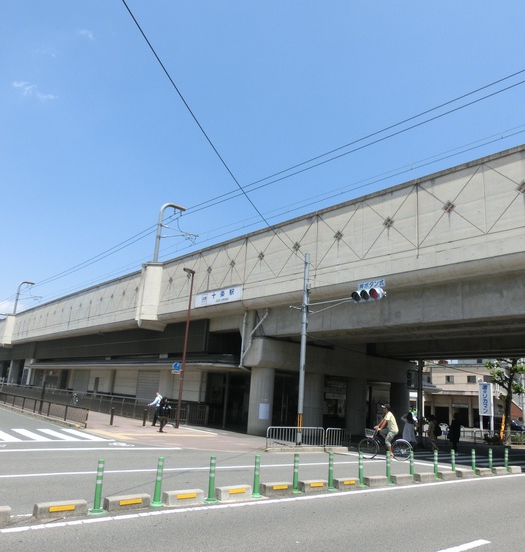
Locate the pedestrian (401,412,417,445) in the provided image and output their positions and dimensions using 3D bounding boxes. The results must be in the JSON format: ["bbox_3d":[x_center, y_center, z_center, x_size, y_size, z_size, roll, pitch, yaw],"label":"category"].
[{"bbox_3d":[6.354,6.757,21.047,0.550,1.600,0.500,-9,-20,40],"label":"pedestrian"}]

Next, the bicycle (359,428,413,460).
[{"bbox_3d":[4.074,5.515,16.006,1.800,1.030,0.560,4,-15,0],"label":"bicycle"}]

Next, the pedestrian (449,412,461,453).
[{"bbox_3d":[8.206,6.722,20.633,0.550,1.690,0.500,-8,-19,38],"label":"pedestrian"}]

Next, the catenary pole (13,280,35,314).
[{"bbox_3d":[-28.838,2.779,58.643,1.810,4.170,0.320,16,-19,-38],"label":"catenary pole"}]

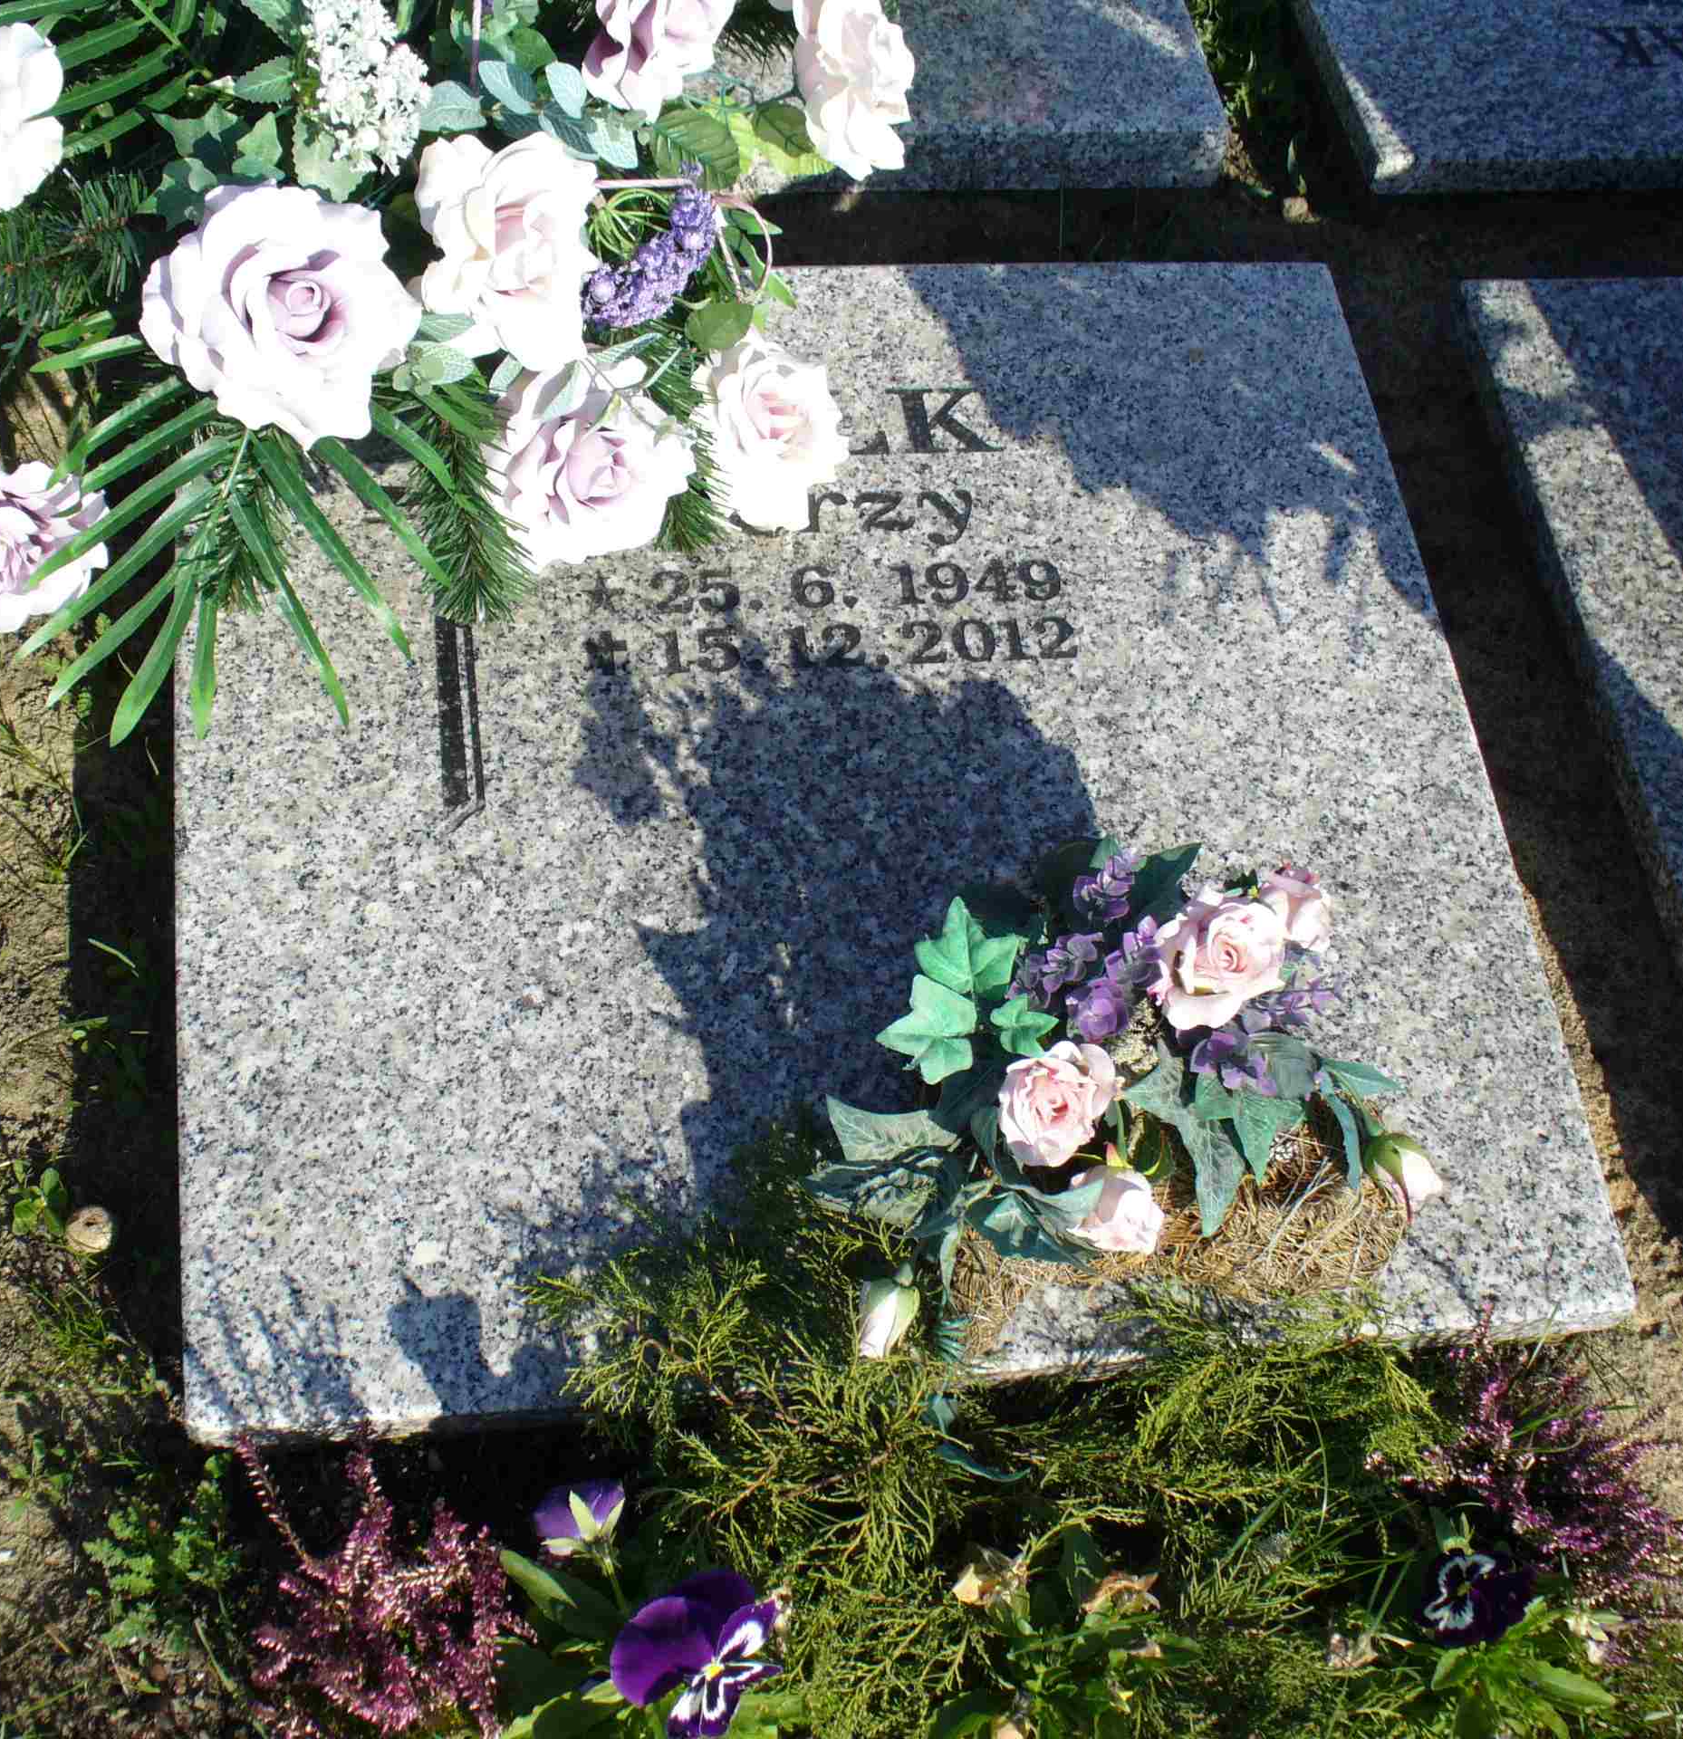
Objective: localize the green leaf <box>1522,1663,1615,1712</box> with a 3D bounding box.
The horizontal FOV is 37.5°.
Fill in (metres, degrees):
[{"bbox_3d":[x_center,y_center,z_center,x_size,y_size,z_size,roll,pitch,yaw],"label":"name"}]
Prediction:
[{"bbox_3d":[0.357,0.403,1.221,0.049,0.011,0.020,20,60,2],"label":"green leaf"}]

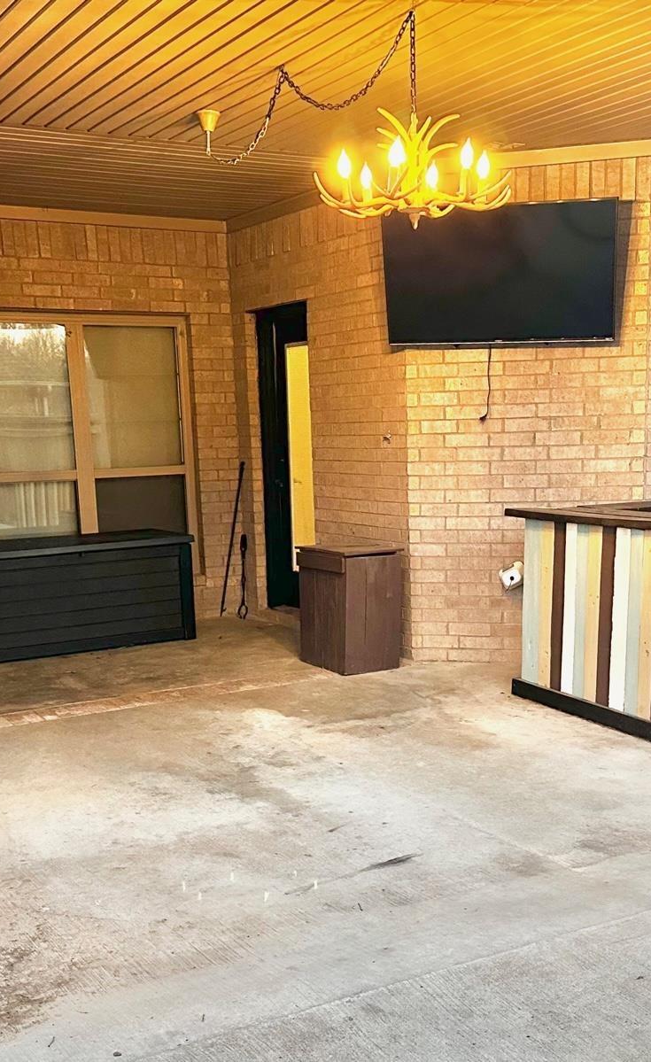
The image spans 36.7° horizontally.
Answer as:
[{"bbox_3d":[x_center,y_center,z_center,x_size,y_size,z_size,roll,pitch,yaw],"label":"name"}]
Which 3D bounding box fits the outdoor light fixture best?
[{"bbox_3d":[0.020,-1.377,3.580,0.660,0.700,1.470,-8,10,-38],"label":"outdoor light fixture"}]

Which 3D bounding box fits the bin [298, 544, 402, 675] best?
[{"bbox_3d":[0.139,0.445,5.816,0.410,0.690,0.520,-7,9,-33],"label":"bin"}]

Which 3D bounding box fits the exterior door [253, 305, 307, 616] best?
[{"bbox_3d":[-0.185,-0.455,6.713,0.120,2.060,0.760,-8,9,-36],"label":"exterior door"}]

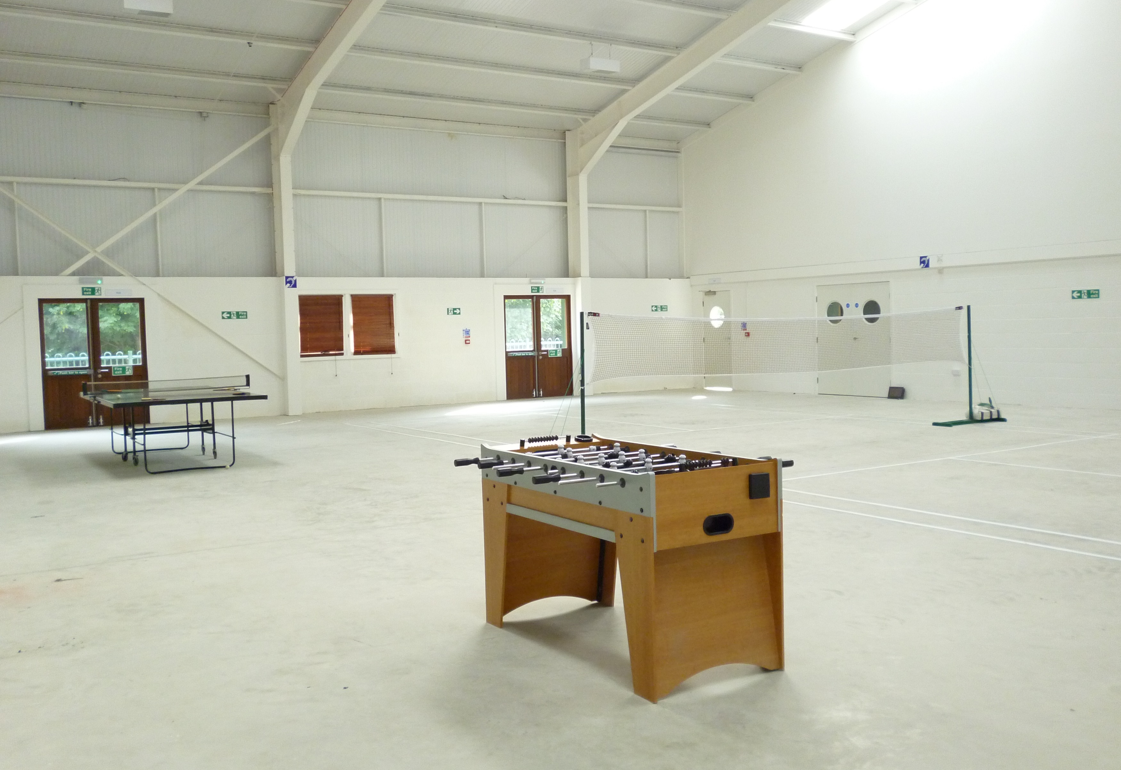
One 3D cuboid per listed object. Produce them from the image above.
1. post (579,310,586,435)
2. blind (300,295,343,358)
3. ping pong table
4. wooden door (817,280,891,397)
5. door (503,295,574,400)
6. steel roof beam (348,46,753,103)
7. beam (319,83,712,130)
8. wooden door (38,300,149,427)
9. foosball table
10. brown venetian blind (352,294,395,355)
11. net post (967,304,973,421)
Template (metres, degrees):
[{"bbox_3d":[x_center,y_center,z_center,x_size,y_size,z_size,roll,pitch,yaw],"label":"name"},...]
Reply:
[{"bbox_3d":[0.236,0.008,10.947,0.045,1.560,0.045,-3,4,-31],"label":"post"},{"bbox_3d":[-4.215,-1.042,18.337,0.800,1.090,0.050,-3,4,-31],"label":"blind"},{"bbox_3d":[-4.467,0.397,11.855,1.800,0.910,2.740,-3,4,-31],"label":"ping pong table"},{"bbox_3d":[5.376,-0.818,18.981,0.070,2.055,1.750,-3,4,-32],"label":"wooden door"},{"bbox_3d":[-0.435,-0.762,20.666,1.535,2.035,0.080,-3,4,-31],"label":"door"},{"bbox_3d":[0.053,-5.483,18.413,8.900,0.140,0.070,-3,4,-31],"label":"steel roof beam"},{"bbox_3d":[-0.624,-5.235,19.558,8.900,0.140,0.070,-3,4,-31],"label":"beam"},{"bbox_3d":[-7.383,-0.355,16.467,1.540,2.030,0.080,-3,4,-31],"label":"wooden door"},{"bbox_3d":[0.259,0.712,4.549,1.080,0.875,1.320,-3,4,-32],"label":"foosball table"},{"bbox_3d":[-3.390,-1.092,18.836,0.800,1.090,0.050,-3,4,-31],"label":"brown venetian blind"},{"bbox_3d":[5.611,-0.304,14.166,0.045,1.560,0.045,-3,4,-31],"label":"net post"}]

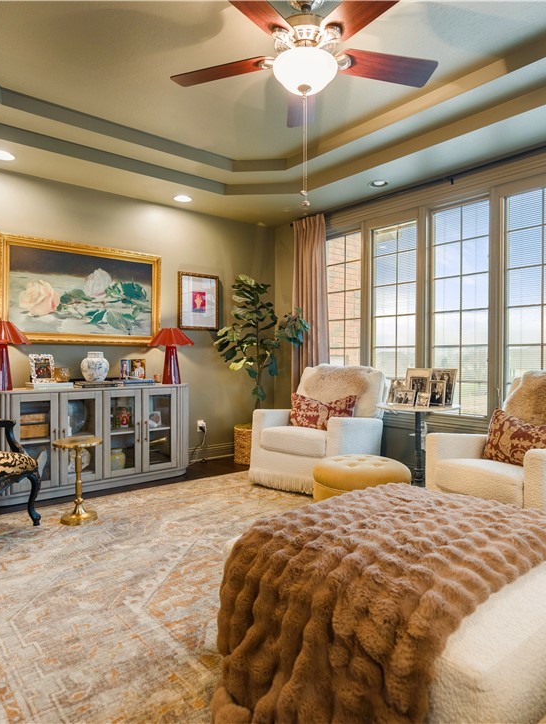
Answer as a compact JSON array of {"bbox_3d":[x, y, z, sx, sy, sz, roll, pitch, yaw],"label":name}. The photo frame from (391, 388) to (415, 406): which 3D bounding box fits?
[{"bbox_3d":[0.951,0.263,3.523,0.175,0.120,0.050,2,2,42],"label":"photo frame"}]

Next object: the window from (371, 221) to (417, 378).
[{"bbox_3d":[1.061,-0.405,4.259,0.060,1.600,0.490,-1,2,-39],"label":"window"}]

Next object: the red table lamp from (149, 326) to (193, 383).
[{"bbox_3d":[-0.909,-0.050,4.319,0.405,0.505,0.405,0,1,0],"label":"red table lamp"}]

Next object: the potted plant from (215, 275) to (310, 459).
[{"bbox_3d":[-0.102,0.071,4.681,0.900,1.830,0.780,0,1,0],"label":"potted plant"}]

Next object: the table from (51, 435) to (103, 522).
[{"bbox_3d":[-1.276,0.775,3.190,0.310,0.530,0.310,0,1,0],"label":"table"}]

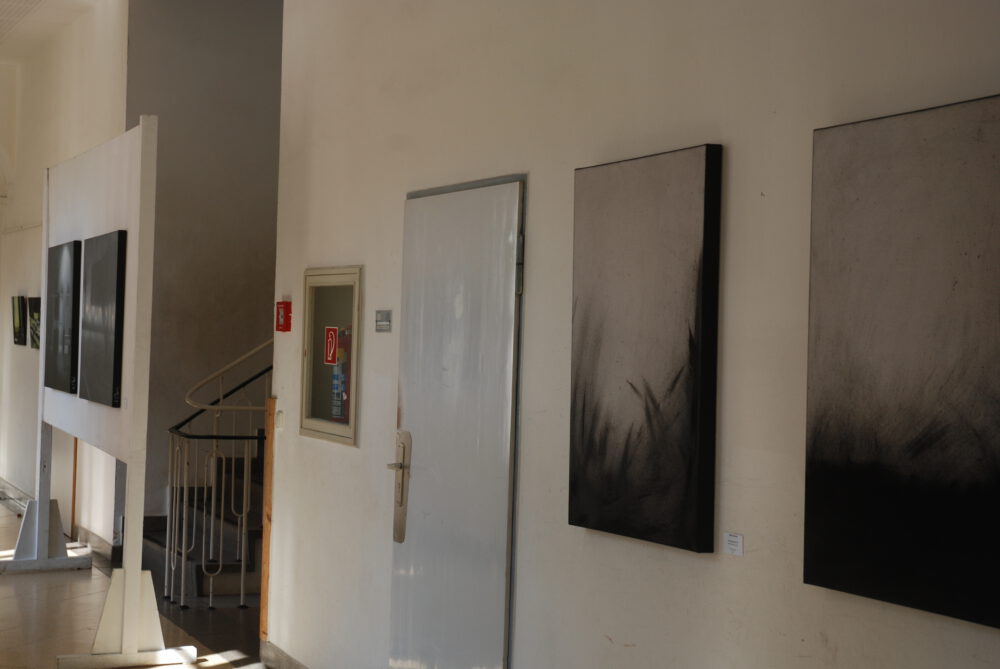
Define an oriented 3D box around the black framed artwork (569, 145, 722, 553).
[{"bbox_3d":[0.369,0.036,4.836,0.044,1.000,0.747,2,-1,-23],"label":"black framed artwork"}]

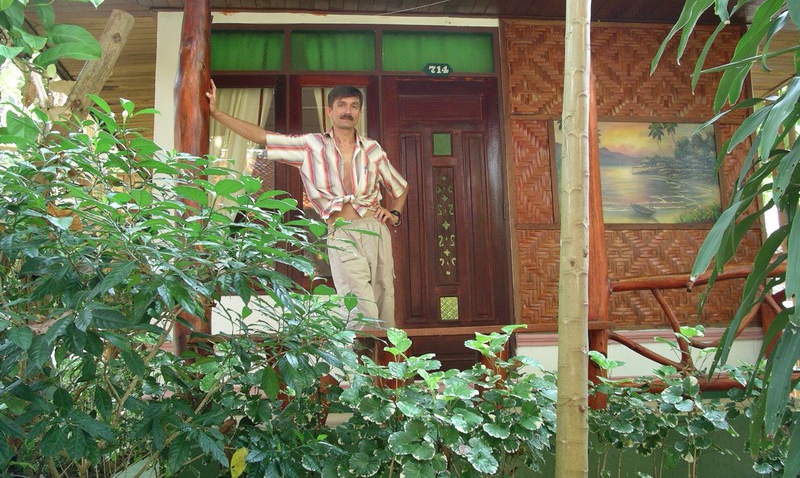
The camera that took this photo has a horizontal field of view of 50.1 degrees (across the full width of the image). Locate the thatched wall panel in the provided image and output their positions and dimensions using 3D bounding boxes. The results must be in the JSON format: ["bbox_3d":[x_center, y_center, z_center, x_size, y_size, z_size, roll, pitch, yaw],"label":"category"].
[{"bbox_3d":[1.615,-0.471,5.921,1.792,2.162,0.090,-1,-8,-6],"label":"thatched wall panel"}]

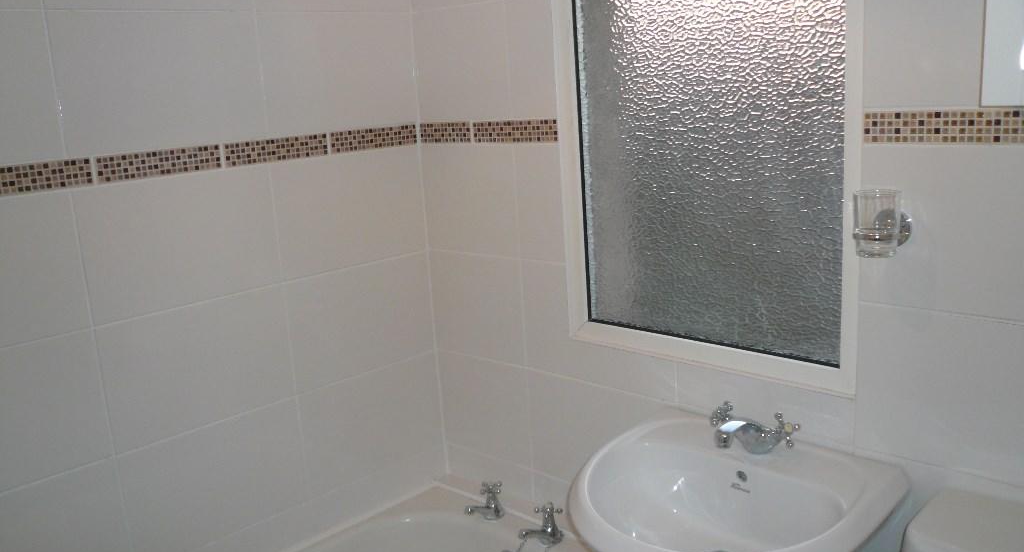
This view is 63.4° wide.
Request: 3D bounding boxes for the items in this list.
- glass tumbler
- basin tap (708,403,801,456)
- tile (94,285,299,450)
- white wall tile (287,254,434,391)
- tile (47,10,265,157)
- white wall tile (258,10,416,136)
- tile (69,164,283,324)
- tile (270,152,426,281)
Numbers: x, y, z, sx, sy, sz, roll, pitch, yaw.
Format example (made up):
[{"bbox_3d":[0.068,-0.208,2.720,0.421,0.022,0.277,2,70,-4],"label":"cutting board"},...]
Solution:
[{"bbox_3d":[0.534,-0.075,1.199,0.068,0.094,0.068,8,17,43],"label":"glass tumbler"},{"bbox_3d":[0.391,0.269,1.404,0.165,0.076,0.150,8,17,42],"label":"basin tap"},{"bbox_3d":[-0.611,0.173,1.640,0.009,0.250,0.400,9,17,43],"label":"tile"},{"bbox_3d":[-0.338,0.096,1.921,0.009,0.250,0.400,9,17,43],"label":"white wall tile"},{"bbox_3d":[-0.639,-0.361,1.523,0.009,0.250,0.400,9,17,43],"label":"tile"},{"bbox_3d":[-0.369,-0.441,1.793,0.009,0.250,0.400,8,17,43],"label":"white wall tile"},{"bbox_3d":[-0.624,-0.070,1.577,0.009,0.250,0.400,8,17,43],"label":"tile"},{"bbox_3d":[-0.350,-0.148,1.857,0.009,0.250,0.400,8,17,43],"label":"tile"}]

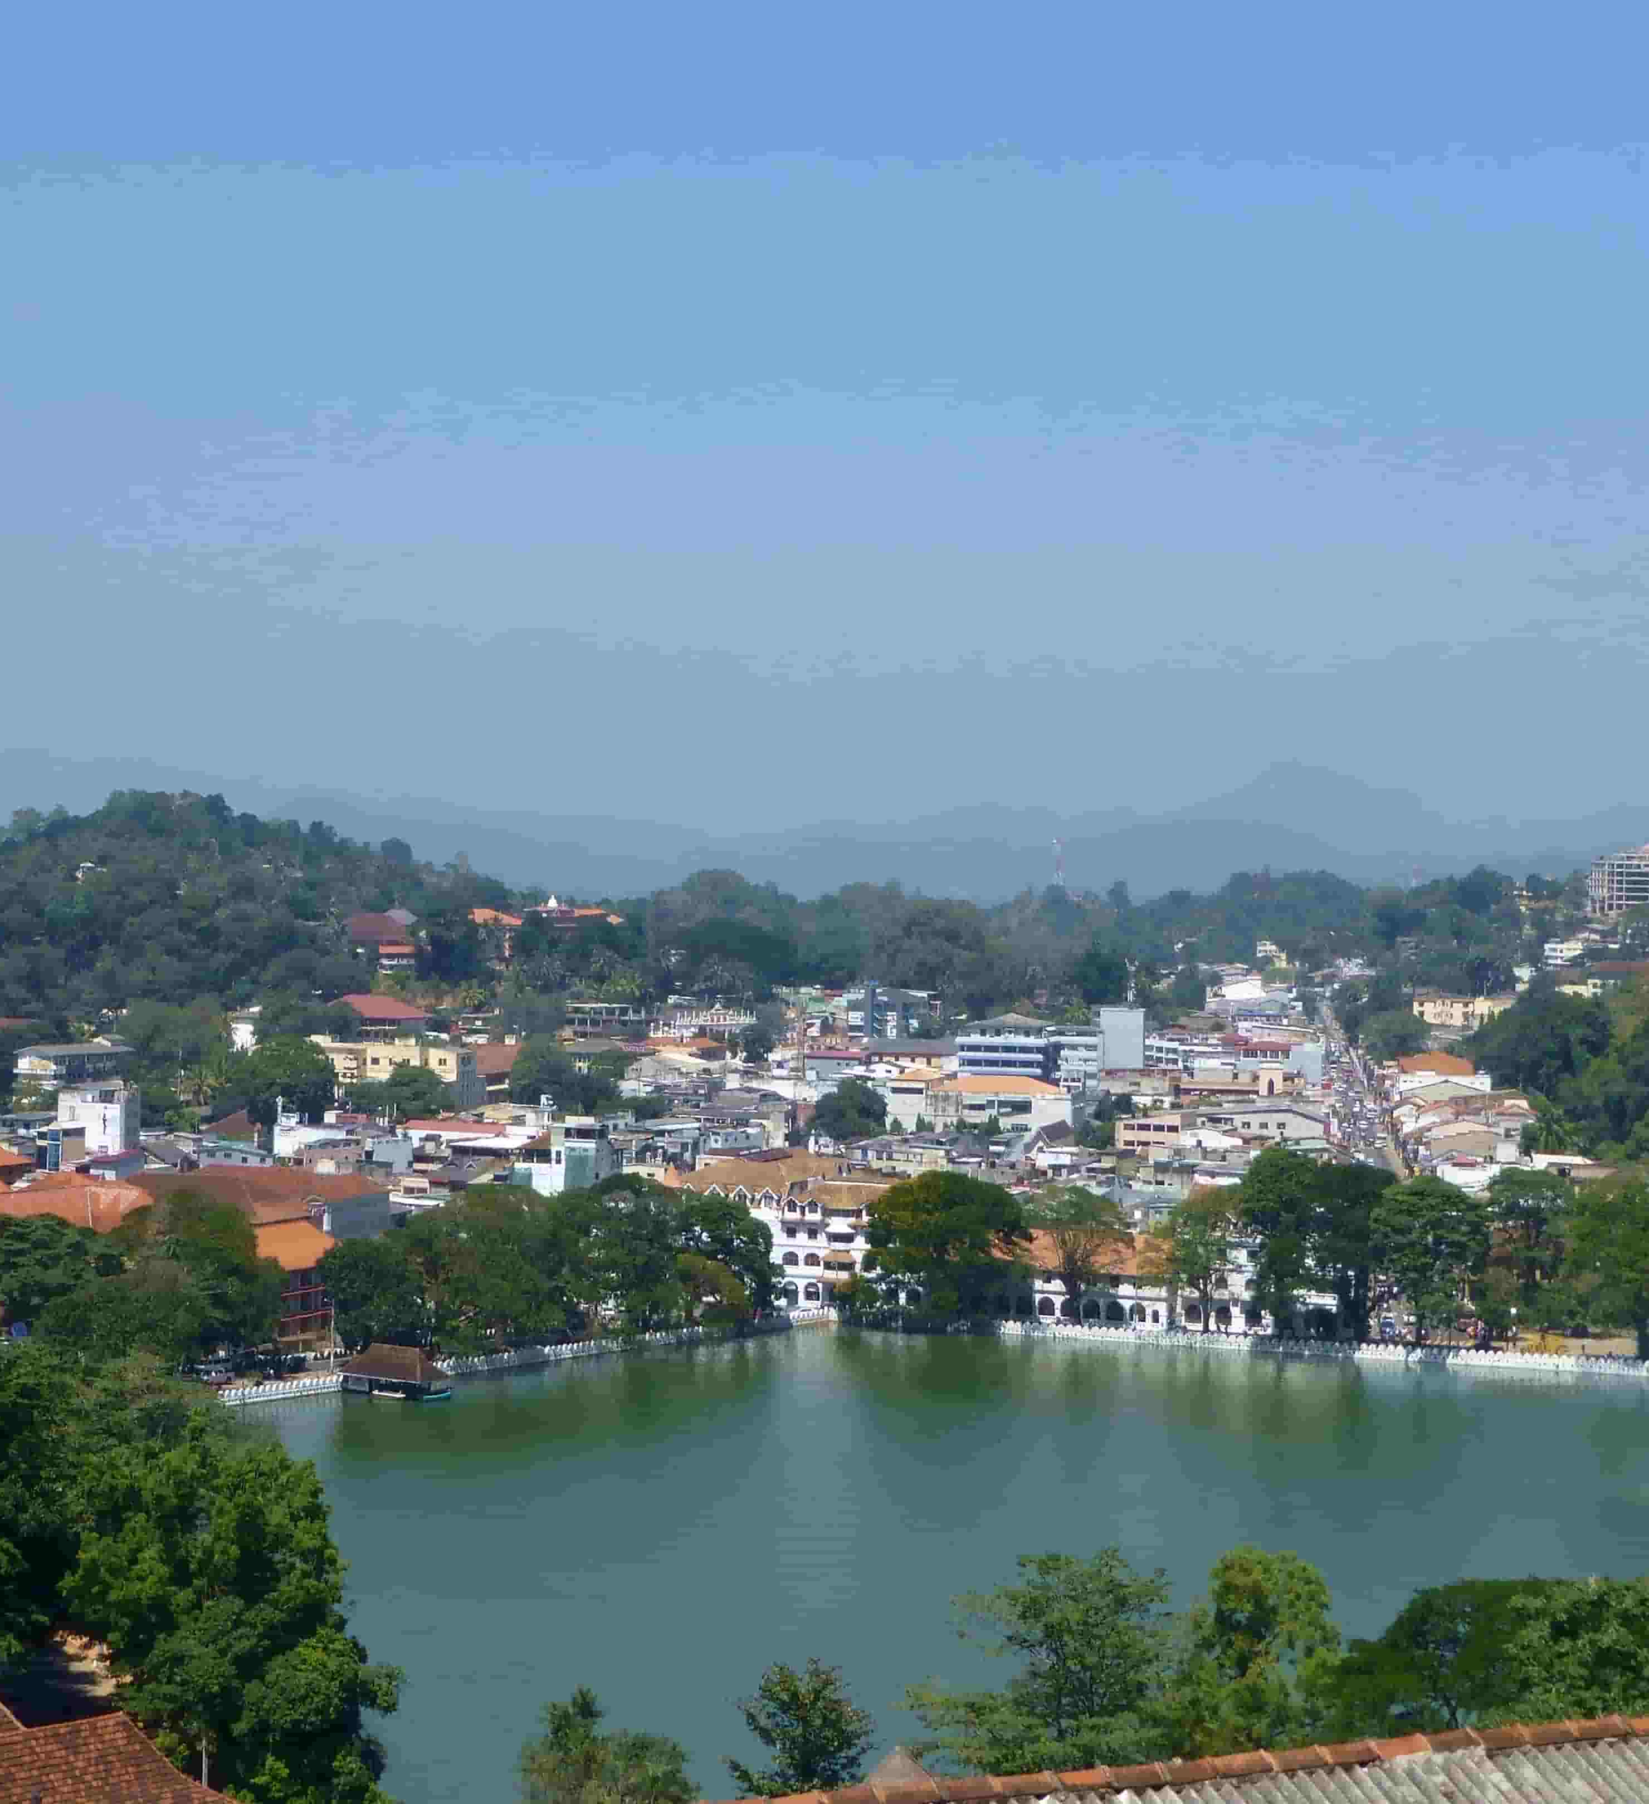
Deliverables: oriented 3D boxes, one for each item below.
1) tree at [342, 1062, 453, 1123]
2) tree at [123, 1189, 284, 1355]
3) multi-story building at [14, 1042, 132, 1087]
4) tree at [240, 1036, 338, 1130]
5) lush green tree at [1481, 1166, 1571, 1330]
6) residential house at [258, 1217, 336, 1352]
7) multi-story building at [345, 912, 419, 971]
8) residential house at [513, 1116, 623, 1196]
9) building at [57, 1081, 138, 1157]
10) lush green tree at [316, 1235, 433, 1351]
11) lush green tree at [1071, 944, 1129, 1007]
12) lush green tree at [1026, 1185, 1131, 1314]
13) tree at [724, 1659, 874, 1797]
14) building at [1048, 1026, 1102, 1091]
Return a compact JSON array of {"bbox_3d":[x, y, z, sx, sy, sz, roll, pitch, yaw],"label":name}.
[{"bbox_3d":[-99.050,44.390,760.000,25.000,15.500,20.000,0,0,0],"label":"tree"},{"bbox_3d":[-89.320,53.280,470.000,22.500,24.000,21.000,0,1,-11],"label":"tree"},{"bbox_3d":[-157.660,34.690,685.000,12.500,10.640,20.000,0,1,38],"label":"multi-story building"},{"bbox_3d":[-101.670,34.430,620.000,18.190,18.550,17.000,0,0,-9],"label":"tree"},{"bbox_3d":[89.950,44.380,418.000,11.500,20.680,11.500,0,0,12],"label":"lush green tree"},{"bbox_3d":[-71.020,51.780,440.000,11.000,17.000,13.000,0,0,32],"label":"residential house"},{"bbox_3d":[-125.350,11.440,925.000,21.290,18.100,15.000,0,0,-7],"label":"multi-story building"},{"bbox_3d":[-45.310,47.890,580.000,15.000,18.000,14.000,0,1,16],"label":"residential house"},{"bbox_3d":[-147.840,46.130,665.000,13.000,17.500,11.000,0,1,12],"label":"building"},{"bbox_3d":[-60.090,52.310,436.000,15.500,15.800,14.500,0,0,0],"label":"lush green tree"},{"bbox_3d":[82.610,22.560,980.000,18.040,18.610,17.000,0,0,5],"label":"lush green tree"},{"bbox_3d":[33.870,46.790,436.000,14.300,18.060,14.000,0,0,4],"label":"lush green tree"},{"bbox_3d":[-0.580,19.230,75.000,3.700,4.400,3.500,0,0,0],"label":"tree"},{"bbox_3d":[57.780,36.710,755.000,12.500,16.510,14.000,0,0,7],"label":"building"}]

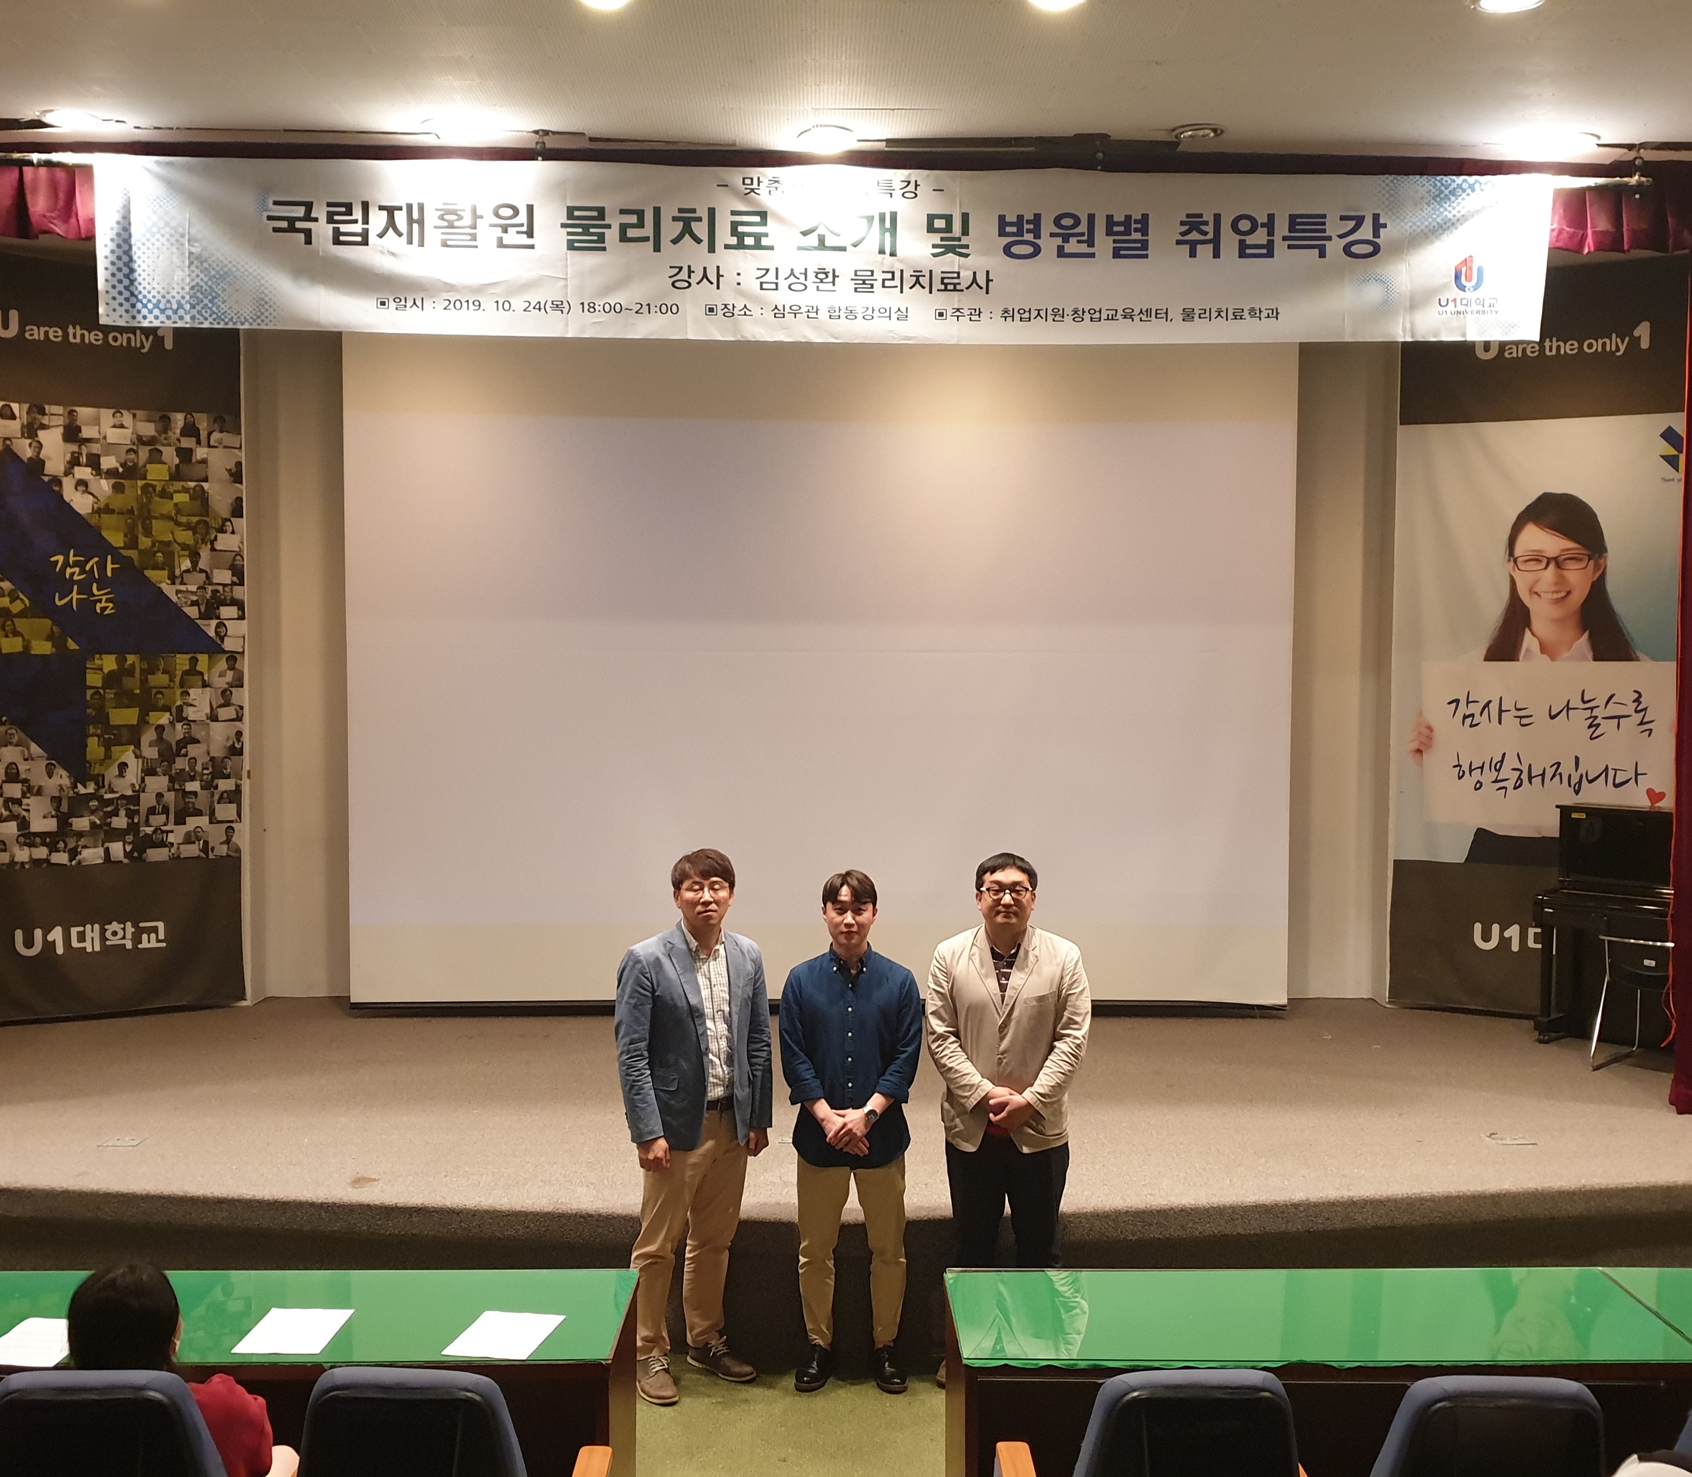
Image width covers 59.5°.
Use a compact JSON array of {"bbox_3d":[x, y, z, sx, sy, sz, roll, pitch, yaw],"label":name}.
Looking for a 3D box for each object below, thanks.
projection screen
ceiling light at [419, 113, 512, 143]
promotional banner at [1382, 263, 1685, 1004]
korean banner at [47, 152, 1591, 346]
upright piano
[{"bbox_3d":[-0.140,-0.425,8.189,5.250,3.870,0.060,0,3,0],"label":"projection screen"},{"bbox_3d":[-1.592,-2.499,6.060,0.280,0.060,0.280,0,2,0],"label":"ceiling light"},{"bbox_3d":[3.852,-0.507,8.026,1.600,4.080,0.030,1,3,21],"label":"promotional banner"},{"bbox_3d":[-0.090,-1.988,6.027,5.950,0.720,0.040,0,3,0],"label":"korean banner"},{"bbox_3d":[4.292,0.971,7.319,1.490,1.210,0.610,2,4,39],"label":"upright piano"}]

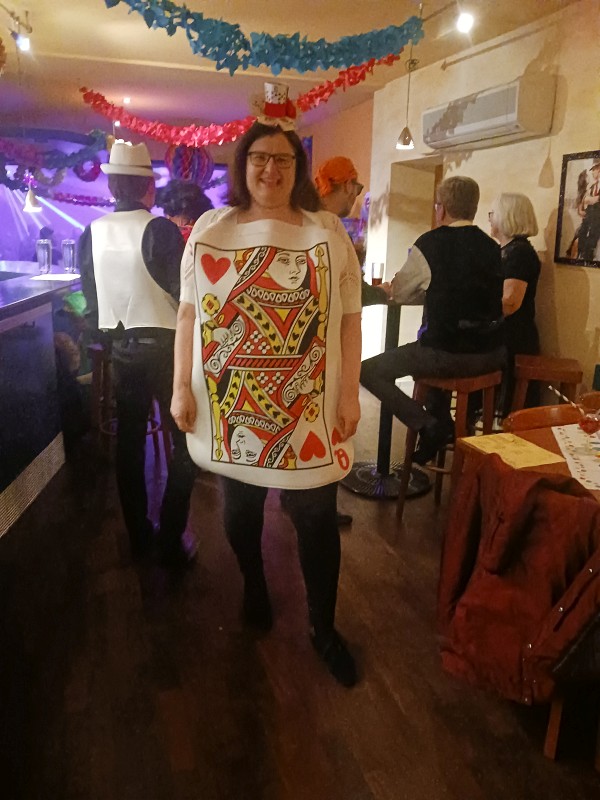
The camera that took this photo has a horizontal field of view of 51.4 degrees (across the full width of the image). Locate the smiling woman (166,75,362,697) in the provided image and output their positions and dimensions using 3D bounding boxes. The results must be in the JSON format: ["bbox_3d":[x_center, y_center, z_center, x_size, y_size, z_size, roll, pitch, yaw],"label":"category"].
[{"bbox_3d":[-0.082,0.012,2.001,0.620,1.833,0.440,0,16,-4],"label":"smiling woman"}]

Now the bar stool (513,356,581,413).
[{"bbox_3d":[1.366,0.157,3.580,0.380,0.750,0.350,6,17,16],"label":"bar stool"}]

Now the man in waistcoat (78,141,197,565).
[{"bbox_3d":[-0.654,-0.149,2.642,0.480,1.752,0.360,6,17,14],"label":"man in waistcoat"}]

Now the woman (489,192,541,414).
[{"bbox_3d":[1.106,-0.547,3.834,0.600,1.385,0.460,10,18,27],"label":"woman"}]

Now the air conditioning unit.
[{"bbox_3d":[1.175,-1.801,4.023,0.230,0.280,1.130,-3,17,-14],"label":"air conditioning unit"}]

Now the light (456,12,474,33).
[{"bbox_3d":[0.995,-2.269,3.750,0.100,0.120,0.100,-1,17,-10],"label":"light"}]

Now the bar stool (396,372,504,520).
[{"bbox_3d":[0.797,0.230,3.275,0.380,0.750,0.350,-11,21,-37],"label":"bar stool"}]

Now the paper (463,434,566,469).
[{"bbox_3d":[0.728,0.169,2.135,0.210,0.005,0.297,-5,18,-22],"label":"paper"}]

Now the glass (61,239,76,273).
[{"bbox_3d":[-1.428,-0.891,3.850,0.092,0.200,0.092,-1,17,-10],"label":"glass"}]

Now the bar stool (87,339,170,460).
[{"bbox_3d":[-1.061,0.006,3.863,0.400,0.750,0.380,7,17,19],"label":"bar stool"}]

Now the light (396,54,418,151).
[{"bbox_3d":[0.557,-1.546,3.263,0.100,0.450,0.100,-1,17,-10],"label":"light"}]

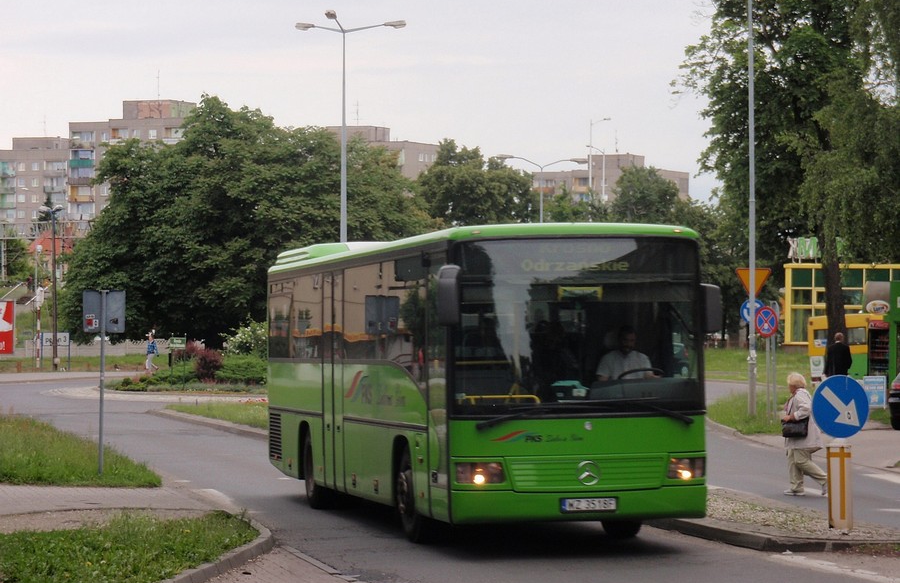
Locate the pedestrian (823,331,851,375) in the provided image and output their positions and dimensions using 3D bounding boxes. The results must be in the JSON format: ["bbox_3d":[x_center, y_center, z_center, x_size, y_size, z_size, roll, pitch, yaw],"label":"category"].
[{"bbox_3d":[8.218,1.724,55.000,0.570,1.750,0.400,0,-1,6],"label":"pedestrian"}]

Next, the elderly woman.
[{"bbox_3d":[4.601,1.854,33.700,0.650,1.600,0.520,0,-1,9],"label":"elderly woman"}]

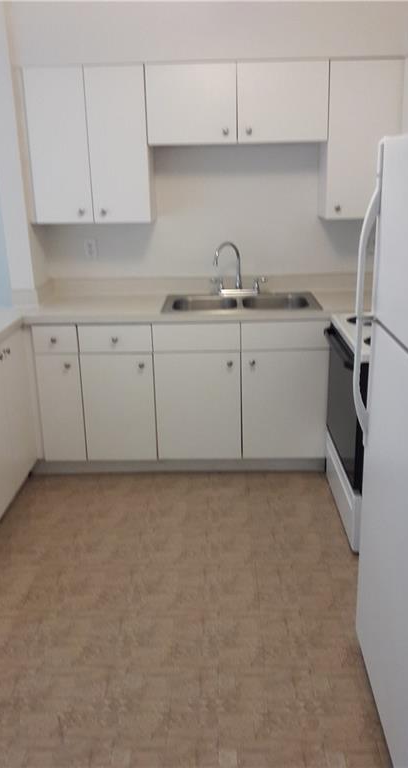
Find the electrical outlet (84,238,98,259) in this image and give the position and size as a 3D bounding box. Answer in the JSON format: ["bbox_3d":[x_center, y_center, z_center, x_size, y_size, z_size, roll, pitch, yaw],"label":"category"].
[{"bbox_3d":[-0.657,-0.791,3.626,0.073,0.115,0.013,-1,18,1],"label":"electrical outlet"}]

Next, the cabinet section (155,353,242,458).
[{"bbox_3d":[-0.025,0.043,3.546,0.457,0.613,0.500,-1,18,1],"label":"cabinet section"}]

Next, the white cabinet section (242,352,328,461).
[{"bbox_3d":[0.429,0.037,3.537,0.452,0.613,0.500,-1,18,1],"label":"white cabinet section"}]

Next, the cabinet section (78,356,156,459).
[{"bbox_3d":[-0.446,0.048,3.554,0.385,0.613,0.500,-1,18,1],"label":"cabinet section"}]

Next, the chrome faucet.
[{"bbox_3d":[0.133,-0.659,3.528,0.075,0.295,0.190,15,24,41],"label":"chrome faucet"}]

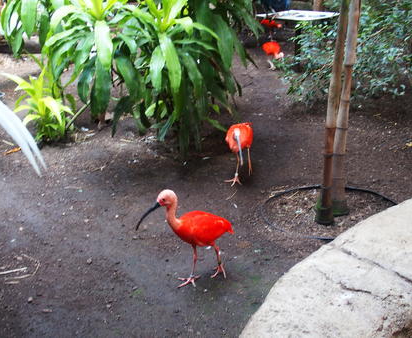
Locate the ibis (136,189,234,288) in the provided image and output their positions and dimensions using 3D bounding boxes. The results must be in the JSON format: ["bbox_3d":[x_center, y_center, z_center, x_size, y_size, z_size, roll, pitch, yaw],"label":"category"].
[{"bbox_3d":[-0.076,0.268,2.284,0.454,0.444,0.153,-10,24,-24],"label":"ibis"}]

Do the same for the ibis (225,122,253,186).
[{"bbox_3d":[0.219,-0.118,3.362,0.163,0.352,0.418,5,23,12],"label":"ibis"}]

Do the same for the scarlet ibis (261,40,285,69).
[{"bbox_3d":[0.806,-1.349,6.442,0.158,0.326,0.408,-15,27,-33],"label":"scarlet ibis"}]

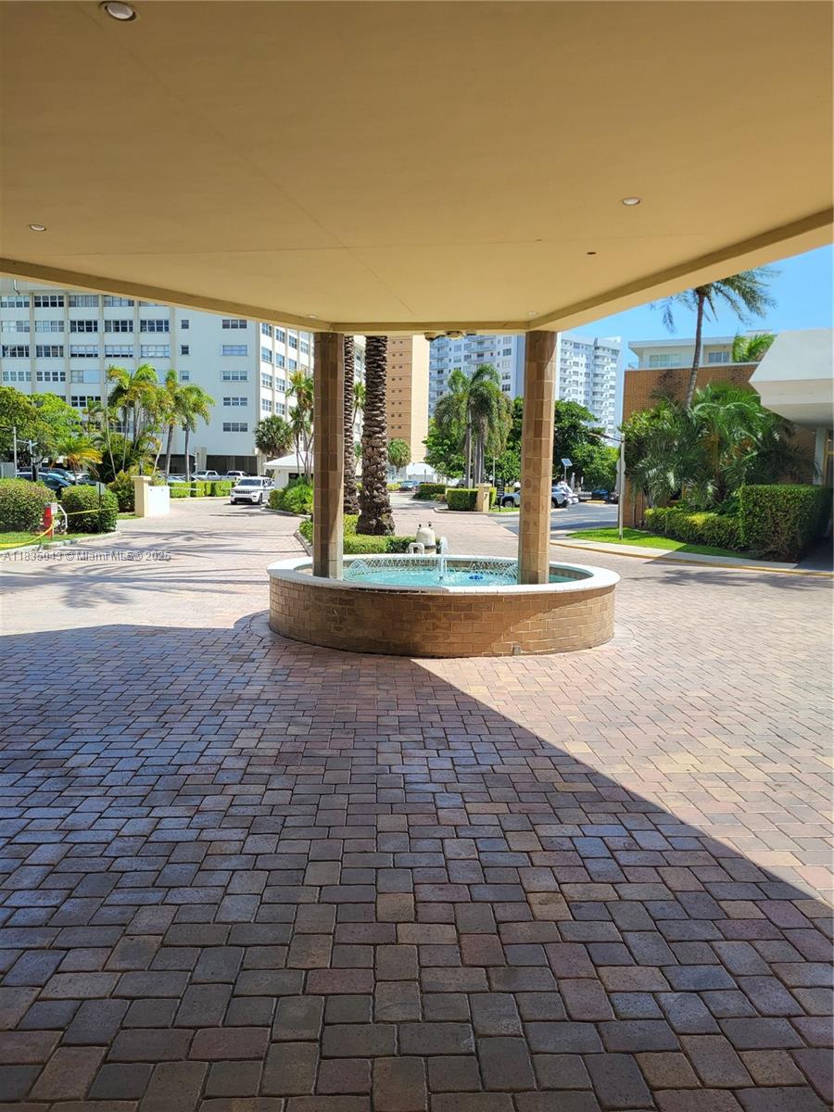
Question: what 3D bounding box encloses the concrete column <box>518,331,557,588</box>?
[{"bbox_3d":[1.314,-0.966,9.097,0.340,2.920,0.340,1,6,0],"label":"concrete column"}]

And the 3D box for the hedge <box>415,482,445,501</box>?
[{"bbox_3d":[1.036,-4.949,64.322,2.500,1.241,2.000,1,6,0],"label":"hedge"}]

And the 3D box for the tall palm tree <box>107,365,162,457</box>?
[{"bbox_3d":[-14.190,-6.015,42.000,3.000,7.200,3.000,1,5,0],"label":"tall palm tree"}]

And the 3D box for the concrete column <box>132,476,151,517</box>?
[{"bbox_3d":[-10.684,-2.308,32.400,0.530,1.660,0.550,1,5,0],"label":"concrete column"}]

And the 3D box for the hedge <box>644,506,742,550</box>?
[{"bbox_3d":[8.566,-0.946,25.013,1.000,0.837,7.400,1,6,-2],"label":"hedge"}]

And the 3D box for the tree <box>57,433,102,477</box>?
[{"bbox_3d":[-14.680,-3.583,36.347,1.950,3.409,1.950,-1,6,-22],"label":"tree"}]

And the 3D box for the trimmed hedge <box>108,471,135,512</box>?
[{"bbox_3d":[-13.034,-2.870,37.117,1.400,1.748,1.400,-1,6,-19],"label":"trimmed hedge"}]

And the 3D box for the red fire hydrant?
[{"bbox_3d":[-9.414,-0.933,21.400,0.330,0.900,0.330,-1,6,-24],"label":"red fire hydrant"}]

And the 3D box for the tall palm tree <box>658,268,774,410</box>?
[{"bbox_3d":[9.587,-5.351,27.300,4.700,9.400,4.600,1,5,0],"label":"tall palm tree"}]

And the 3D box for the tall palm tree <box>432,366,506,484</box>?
[{"bbox_3d":[3.558,-7.615,53.000,4.800,9.100,4.600,1,5,0],"label":"tall palm tree"}]

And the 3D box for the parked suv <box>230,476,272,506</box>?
[{"bbox_3d":[-10.734,-4.271,54.200,1.940,1.760,4.800,1,5,-1],"label":"parked suv"}]

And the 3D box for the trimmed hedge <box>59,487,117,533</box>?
[{"bbox_3d":[-9.648,-1.410,24.594,1.600,1.312,1.600,-1,6,-21],"label":"trimmed hedge"}]

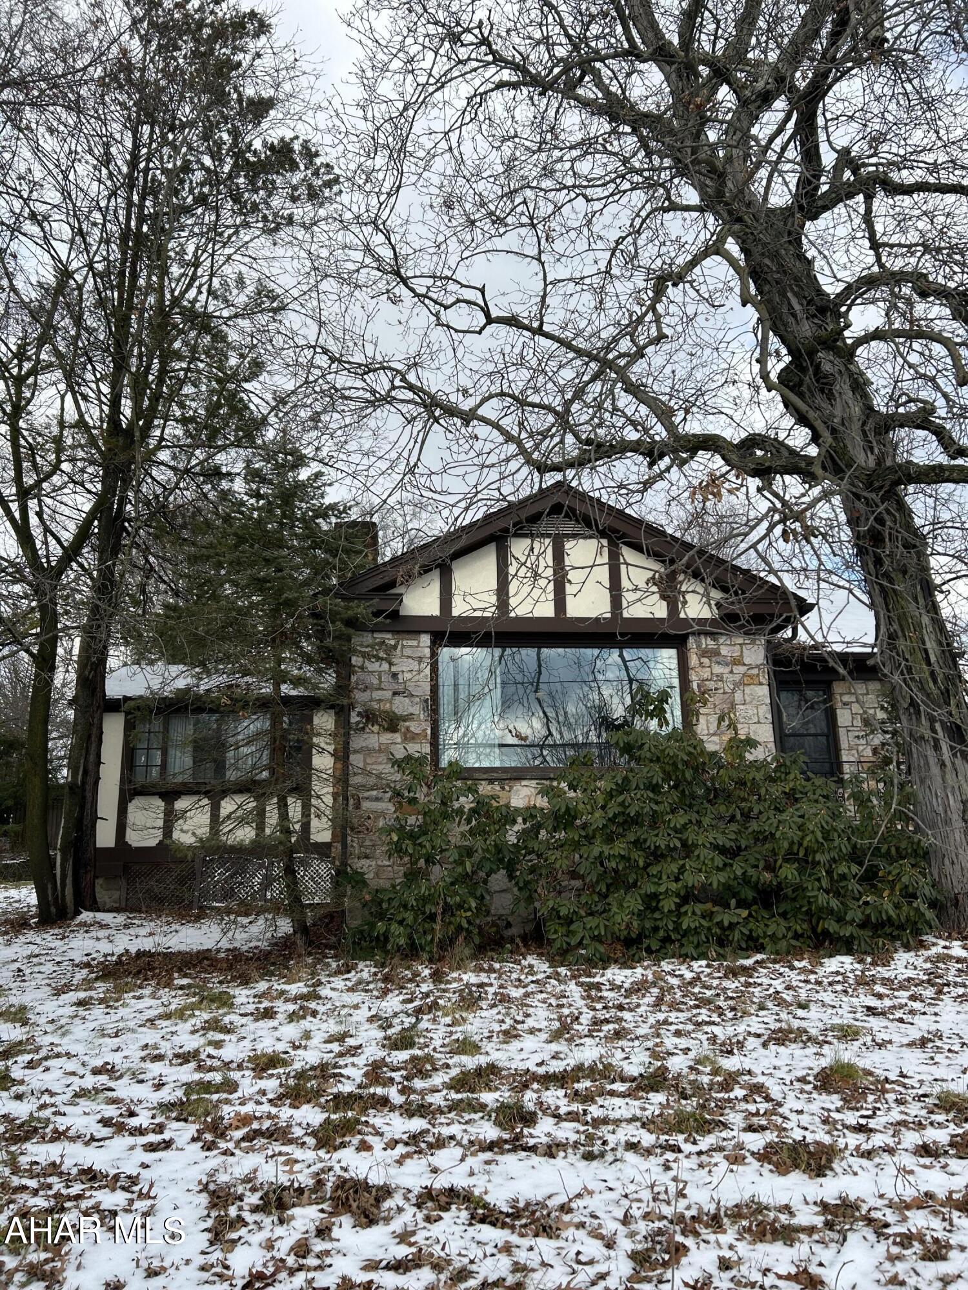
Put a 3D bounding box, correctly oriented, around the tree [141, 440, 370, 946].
[{"bbox_3d":[-2.597,0.357,10.979,2.610,5.910,2.561,0,-14,-6],"label":"tree"}]

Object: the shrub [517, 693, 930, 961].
[{"bbox_3d":[2.601,1.988,10.912,4.679,2.906,2.069,0,-14,-6],"label":"shrub"}]

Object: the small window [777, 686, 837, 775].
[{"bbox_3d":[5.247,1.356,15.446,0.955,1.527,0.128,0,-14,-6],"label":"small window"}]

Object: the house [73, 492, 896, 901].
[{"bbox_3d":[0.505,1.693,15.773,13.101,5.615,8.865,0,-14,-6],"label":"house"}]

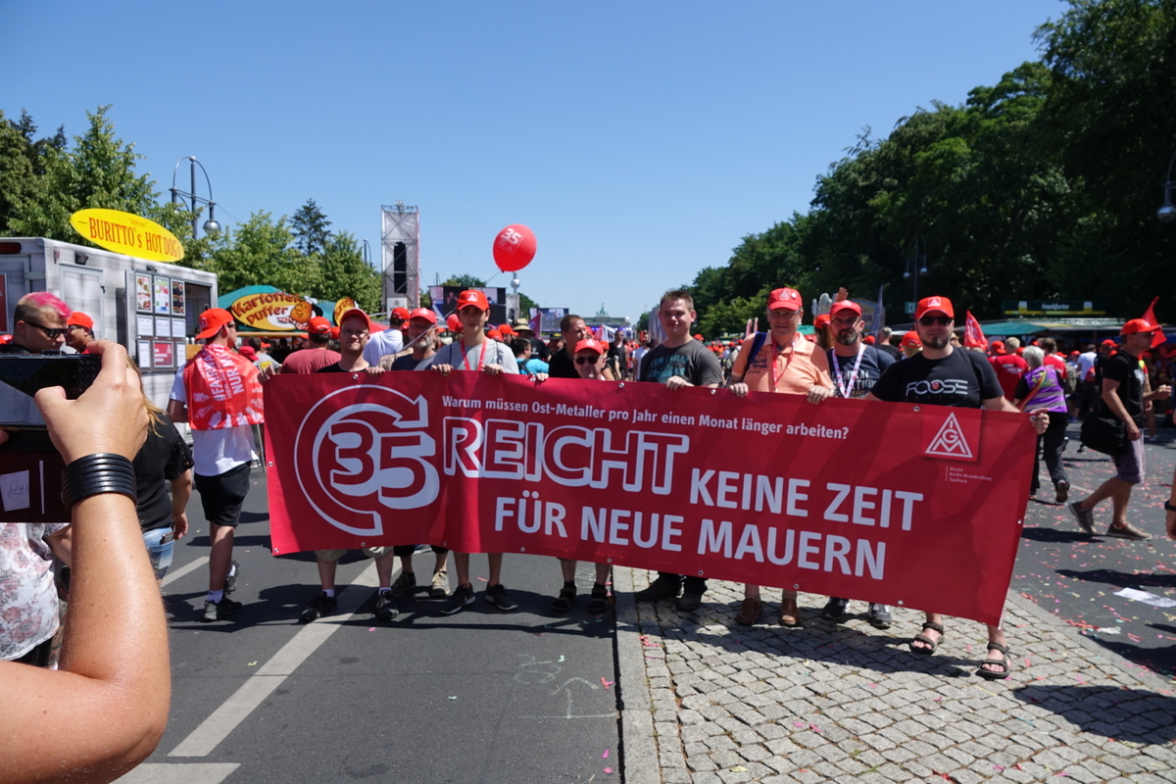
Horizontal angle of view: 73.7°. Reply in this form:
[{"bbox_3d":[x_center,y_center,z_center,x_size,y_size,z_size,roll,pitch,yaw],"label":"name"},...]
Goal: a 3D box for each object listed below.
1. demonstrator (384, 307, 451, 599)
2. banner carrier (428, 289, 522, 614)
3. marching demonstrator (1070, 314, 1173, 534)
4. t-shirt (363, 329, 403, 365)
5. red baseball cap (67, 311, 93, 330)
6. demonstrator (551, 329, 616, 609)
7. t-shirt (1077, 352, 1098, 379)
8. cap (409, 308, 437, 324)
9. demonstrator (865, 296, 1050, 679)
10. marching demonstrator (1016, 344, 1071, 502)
[{"bbox_3d":[-1.102,0.386,5.080,0.520,1.840,0.480,0,3,-3],"label":"demonstrator"},{"bbox_3d":[-0.661,0.330,4.581,0.570,1.870,0.450,0,4,-3],"label":"banner carrier"},{"bbox_3d":[4.484,0.307,6.600,0.800,1.820,0.580,3,4,40],"label":"marching demonstrator"},{"bbox_3d":[-1.815,-0.200,6.800,0.520,0.700,0.360,2,4,30],"label":"t-shirt"},{"bbox_3d":[-3.964,-0.551,6.080,0.260,0.130,0.180,-1,4,-28],"label":"red baseball cap"},{"bbox_3d":[-0.033,0.495,4.840,0.500,1.650,0.480,0,3,3],"label":"demonstrator"},{"bbox_3d":[10.695,-0.577,16.791,0.460,0.640,0.300,2,4,23],"label":"t-shirt"},{"bbox_3d":[-1.018,-0.462,4.831,0.180,0.130,0.260,1,4,6],"label":"cap"},{"bbox_3d":[1.774,0.412,3.770,0.880,1.740,0.560,1,4,23],"label":"demonstrator"},{"bbox_3d":[4.742,0.307,8.184,0.520,1.600,0.580,1,4,12],"label":"marching demonstrator"}]

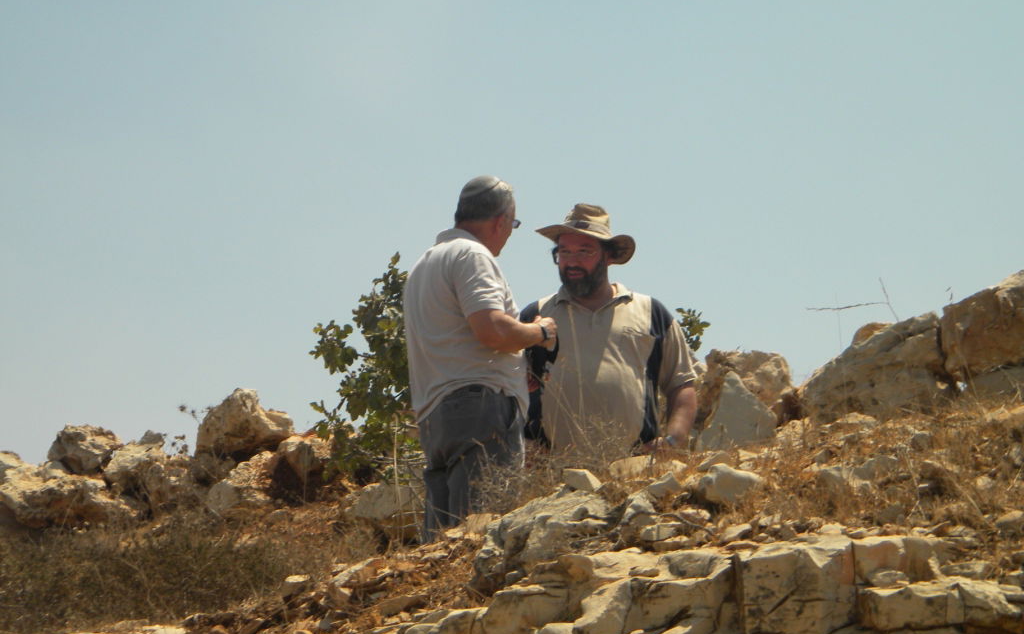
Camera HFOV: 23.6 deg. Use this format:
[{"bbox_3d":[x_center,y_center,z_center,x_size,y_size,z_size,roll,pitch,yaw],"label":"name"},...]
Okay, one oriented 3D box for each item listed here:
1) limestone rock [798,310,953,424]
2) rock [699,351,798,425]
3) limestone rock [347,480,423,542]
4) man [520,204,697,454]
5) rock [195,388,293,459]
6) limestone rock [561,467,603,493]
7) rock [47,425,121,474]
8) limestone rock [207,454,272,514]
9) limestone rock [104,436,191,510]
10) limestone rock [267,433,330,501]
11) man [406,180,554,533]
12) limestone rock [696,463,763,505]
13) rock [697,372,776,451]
[{"bbox_3d":[1.292,0.179,8.700,0.540,0.390,0.380,0,-5,0],"label":"limestone rock"},{"bbox_3d":[0.876,0.272,9.100,0.370,0.290,0.310,0,-6,0],"label":"rock"},{"bbox_3d":[-0.443,0.678,8.600,0.280,0.200,0.220,0,-5,0],"label":"limestone rock"},{"bbox_3d":[0.318,0.512,8.022,0.600,1.780,0.420,-2,-5,20],"label":"man"},{"bbox_3d":[-1.017,0.403,9.300,0.370,0.270,0.280,0,-5,0],"label":"rock"},{"bbox_3d":[0.212,0.493,7.400,0.120,0.080,0.100,0,-5,0],"label":"limestone rock"},{"bbox_3d":[-1.702,0.529,9.800,0.300,0.210,0.250,0,-6,0],"label":"rock"},{"bbox_3d":[-1.054,0.648,9.500,0.275,0.245,0.260,0,-6,0],"label":"limestone rock"},{"bbox_3d":[-1.425,0.608,9.600,0.340,0.290,0.300,0,-6,0],"label":"limestone rock"},{"bbox_3d":[-0.791,0.558,9.100,0.240,0.250,0.220,0,-5,0],"label":"limestone rock"},{"bbox_3d":[-0.134,0.398,7.864,0.460,1.720,0.540,4,-7,-37],"label":"man"},{"bbox_3d":[0.647,0.498,7.300,0.195,0.130,0.160,0,-6,0],"label":"limestone rock"},{"bbox_3d":[0.759,0.320,8.300,0.270,0.270,0.180,0,-5,0],"label":"rock"}]

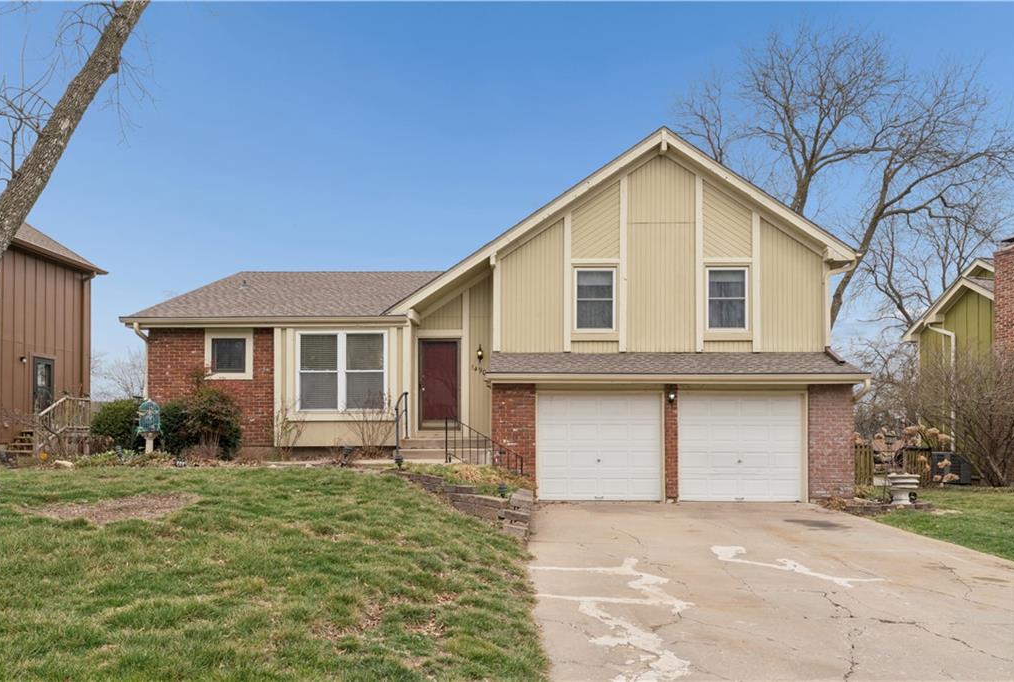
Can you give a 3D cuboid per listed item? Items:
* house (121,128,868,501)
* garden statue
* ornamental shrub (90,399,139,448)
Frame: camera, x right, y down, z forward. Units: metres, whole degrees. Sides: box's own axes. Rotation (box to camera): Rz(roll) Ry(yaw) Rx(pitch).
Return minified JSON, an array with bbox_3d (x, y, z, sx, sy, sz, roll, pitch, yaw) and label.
[{"bbox_3d":[-0.650,-0.580,17.800,15.500,7.550,9.600,0,0,1],"label":"house"},{"bbox_3d":[-7.470,1.800,14.250,0.500,1.200,0.460,0,0,0],"label":"garden statue"},{"bbox_3d":[-8.730,1.870,15.200,1.120,1.180,1.100,0,0,0],"label":"ornamental shrub"}]

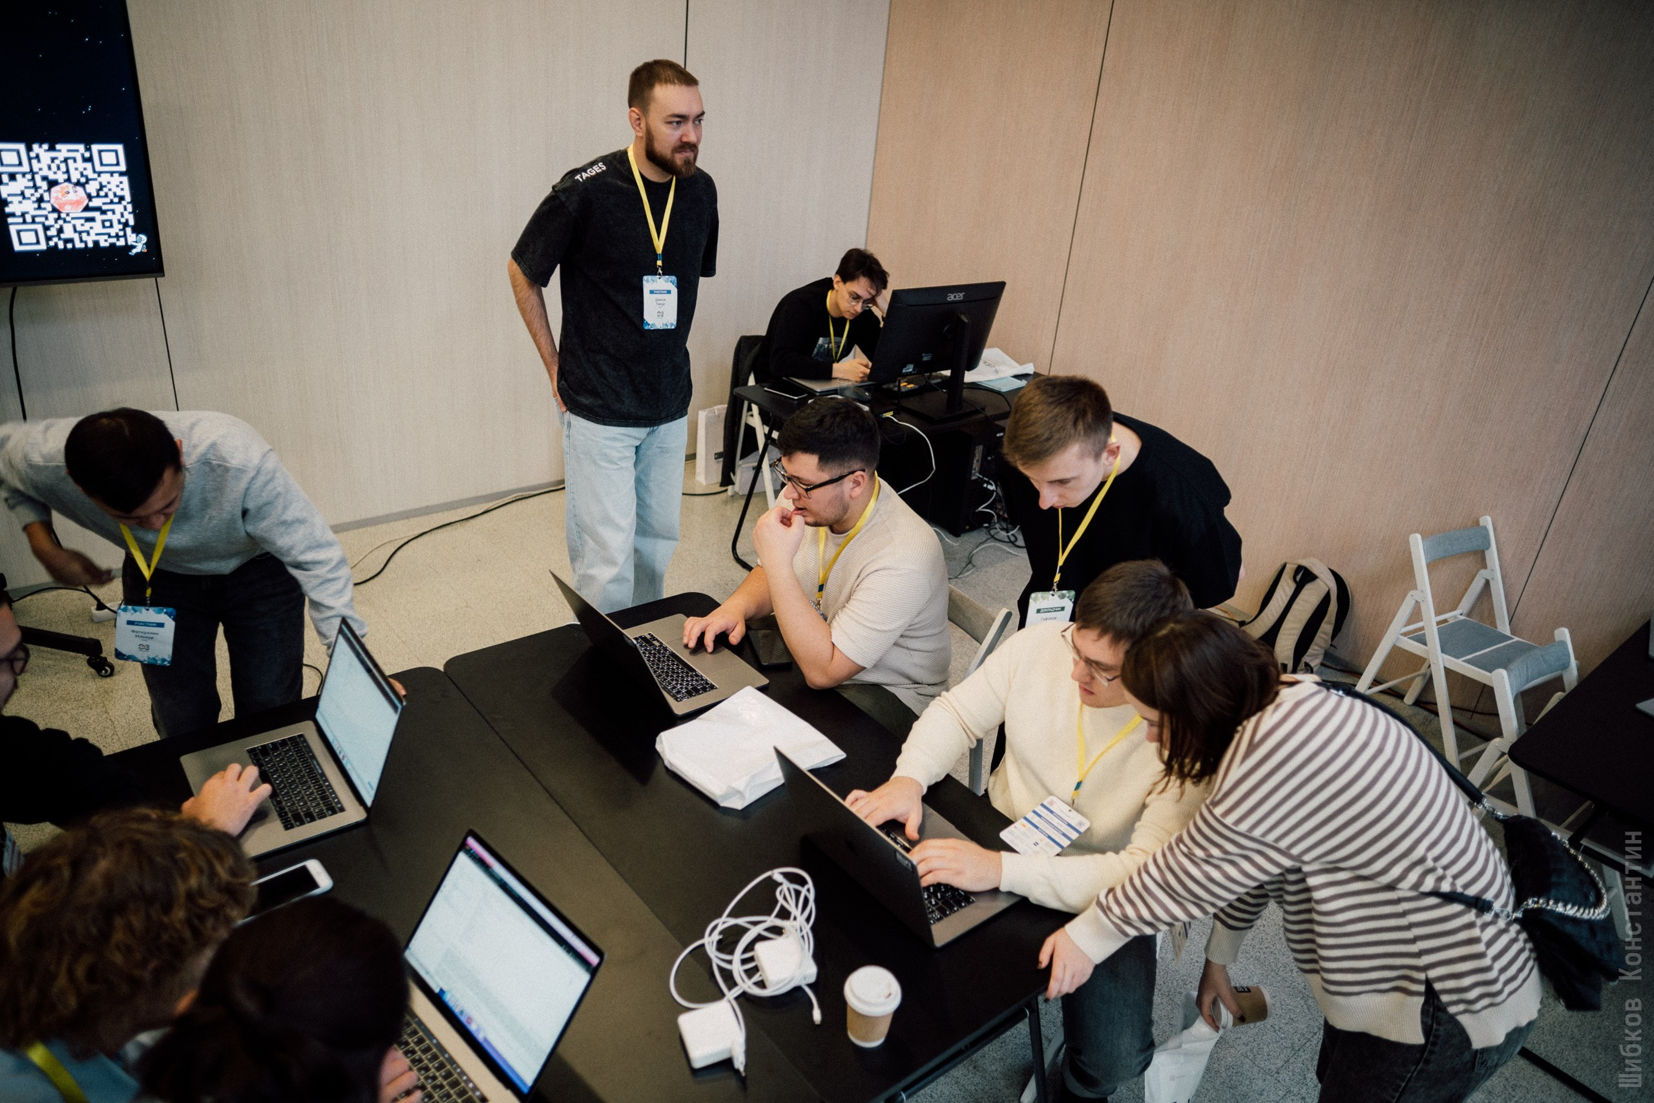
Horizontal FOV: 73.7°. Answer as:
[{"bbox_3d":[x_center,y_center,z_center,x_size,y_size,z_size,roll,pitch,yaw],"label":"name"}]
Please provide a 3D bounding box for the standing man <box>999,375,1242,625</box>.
[{"bbox_3d":[0.585,0.254,2.690,0.520,1.470,0.700,22,30,30],"label":"standing man"}]

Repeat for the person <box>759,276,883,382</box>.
[{"bbox_3d":[-0.022,-0.696,4.791,0.520,1.210,0.640,-14,32,-34],"label":"person"}]

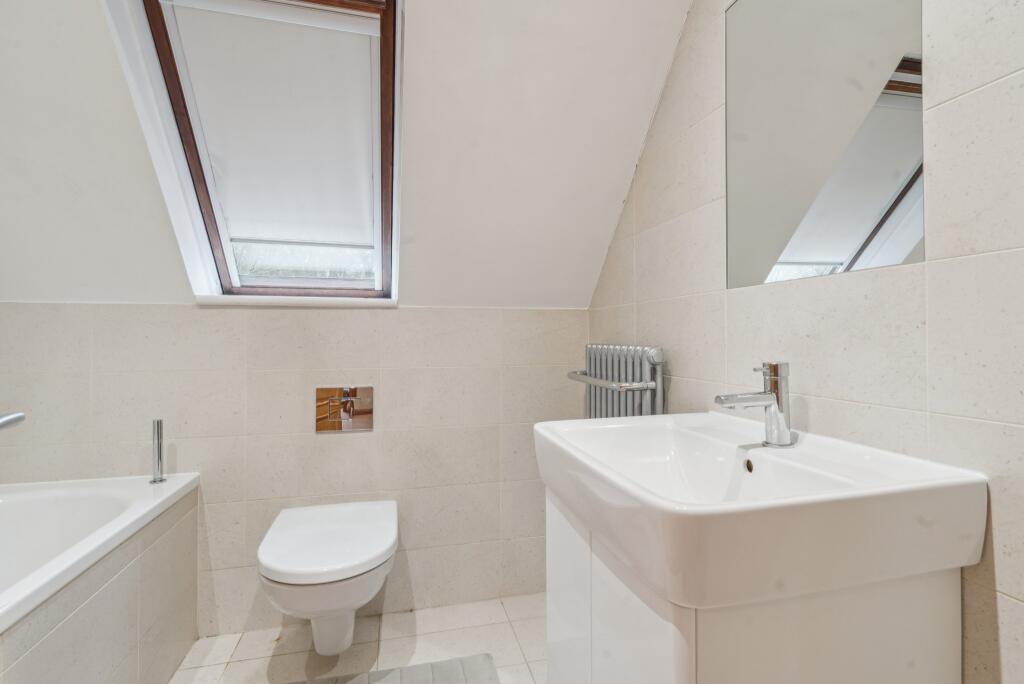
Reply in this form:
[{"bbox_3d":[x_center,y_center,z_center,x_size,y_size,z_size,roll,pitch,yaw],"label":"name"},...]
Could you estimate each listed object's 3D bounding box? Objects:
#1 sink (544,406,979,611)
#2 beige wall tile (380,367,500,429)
[{"bbox_3d":[0.334,0.238,0.803,0.471,0.122,0.555,0,0,-15],"label":"sink"},{"bbox_3d":[-0.259,0.208,1.701,0.443,0.222,0.010,0,0,-13],"label":"beige wall tile"}]

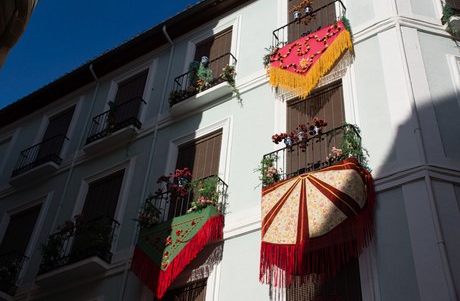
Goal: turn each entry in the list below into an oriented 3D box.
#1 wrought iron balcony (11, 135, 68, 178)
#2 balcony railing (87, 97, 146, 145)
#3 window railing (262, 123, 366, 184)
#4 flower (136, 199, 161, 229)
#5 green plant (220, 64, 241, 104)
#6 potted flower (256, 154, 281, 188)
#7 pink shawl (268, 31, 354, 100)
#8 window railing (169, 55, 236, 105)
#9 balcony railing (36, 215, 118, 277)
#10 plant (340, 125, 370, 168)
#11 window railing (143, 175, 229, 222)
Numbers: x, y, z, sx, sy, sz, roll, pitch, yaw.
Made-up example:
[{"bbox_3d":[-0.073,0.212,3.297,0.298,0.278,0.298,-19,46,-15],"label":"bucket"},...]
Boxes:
[{"bbox_3d":[-5.360,0.235,16.219,1.789,1.022,0.298,-21,-47,27],"label":"wrought iron balcony"},{"bbox_3d":[-2.902,-0.672,14.606,1.624,0.952,0.266,-21,-48,26],"label":"balcony railing"},{"bbox_3d":[1.394,0.295,9.729,1.715,0.966,0.385,-21,-48,26],"label":"window railing"},{"bbox_3d":[-1.593,1.287,11.521,0.454,0.589,0.327,-21,-47,27],"label":"flower"},{"bbox_3d":[0.007,-1.480,12.874,0.454,1.171,0.320,-21,-47,27],"label":"green plant"},{"bbox_3d":[0.730,0.411,10.113,0.455,0.728,0.392,-21,-48,26],"label":"potted flower"},{"bbox_3d":[1.590,-1.593,11.418,1.694,1.890,0.315,-21,-48,26],"label":"pink shawl"},{"bbox_3d":[-0.638,-1.571,13.560,1.668,0.994,0.312,-21,-47,27],"label":"window railing"},{"bbox_3d":[-3.284,2.141,12.450,1.874,0.973,0.369,-21,-47,27],"label":"balcony railing"},{"bbox_3d":[2.049,-0.054,9.442,0.322,0.868,0.434,-21,-48,26],"label":"plant"},{"bbox_3d":[-0.897,1.215,11.124,1.789,0.973,0.369,-21,-47,27],"label":"window railing"}]

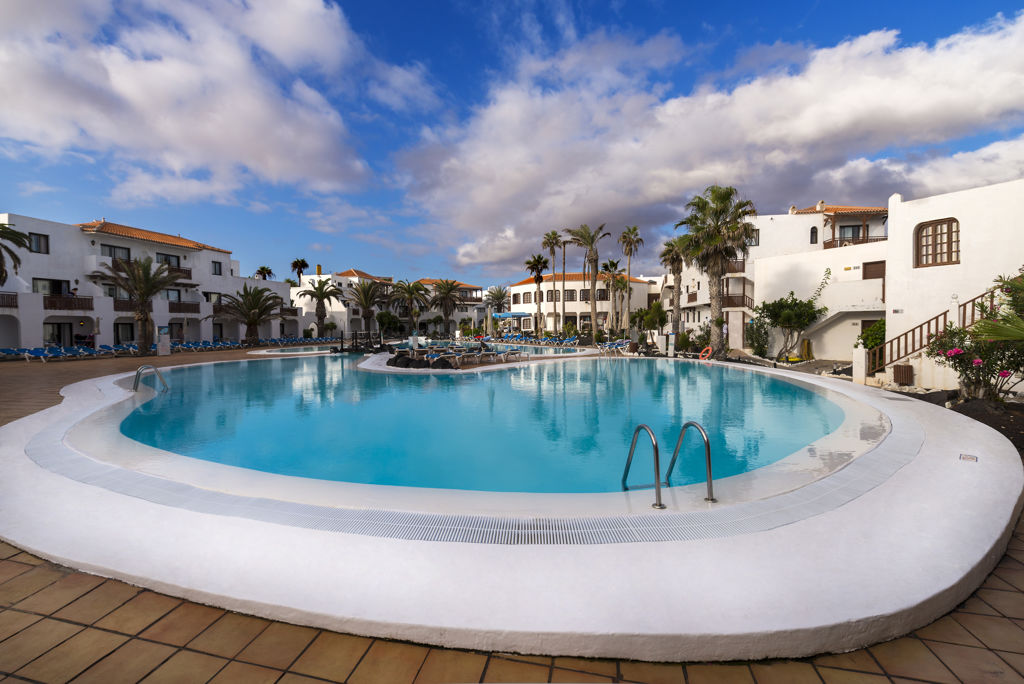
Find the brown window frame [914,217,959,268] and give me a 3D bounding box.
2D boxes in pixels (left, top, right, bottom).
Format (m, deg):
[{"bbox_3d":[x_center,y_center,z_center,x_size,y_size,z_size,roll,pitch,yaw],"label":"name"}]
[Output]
[{"bbox_3d":[13.531,-3.132,12.639,0.200,1.460,1.020,0,1,-34],"label":"brown window frame"}]

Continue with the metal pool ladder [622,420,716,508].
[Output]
[{"bbox_3d":[1.466,1.162,3.821,0.618,0.810,0.706,0,1,-13],"label":"metal pool ladder"}]

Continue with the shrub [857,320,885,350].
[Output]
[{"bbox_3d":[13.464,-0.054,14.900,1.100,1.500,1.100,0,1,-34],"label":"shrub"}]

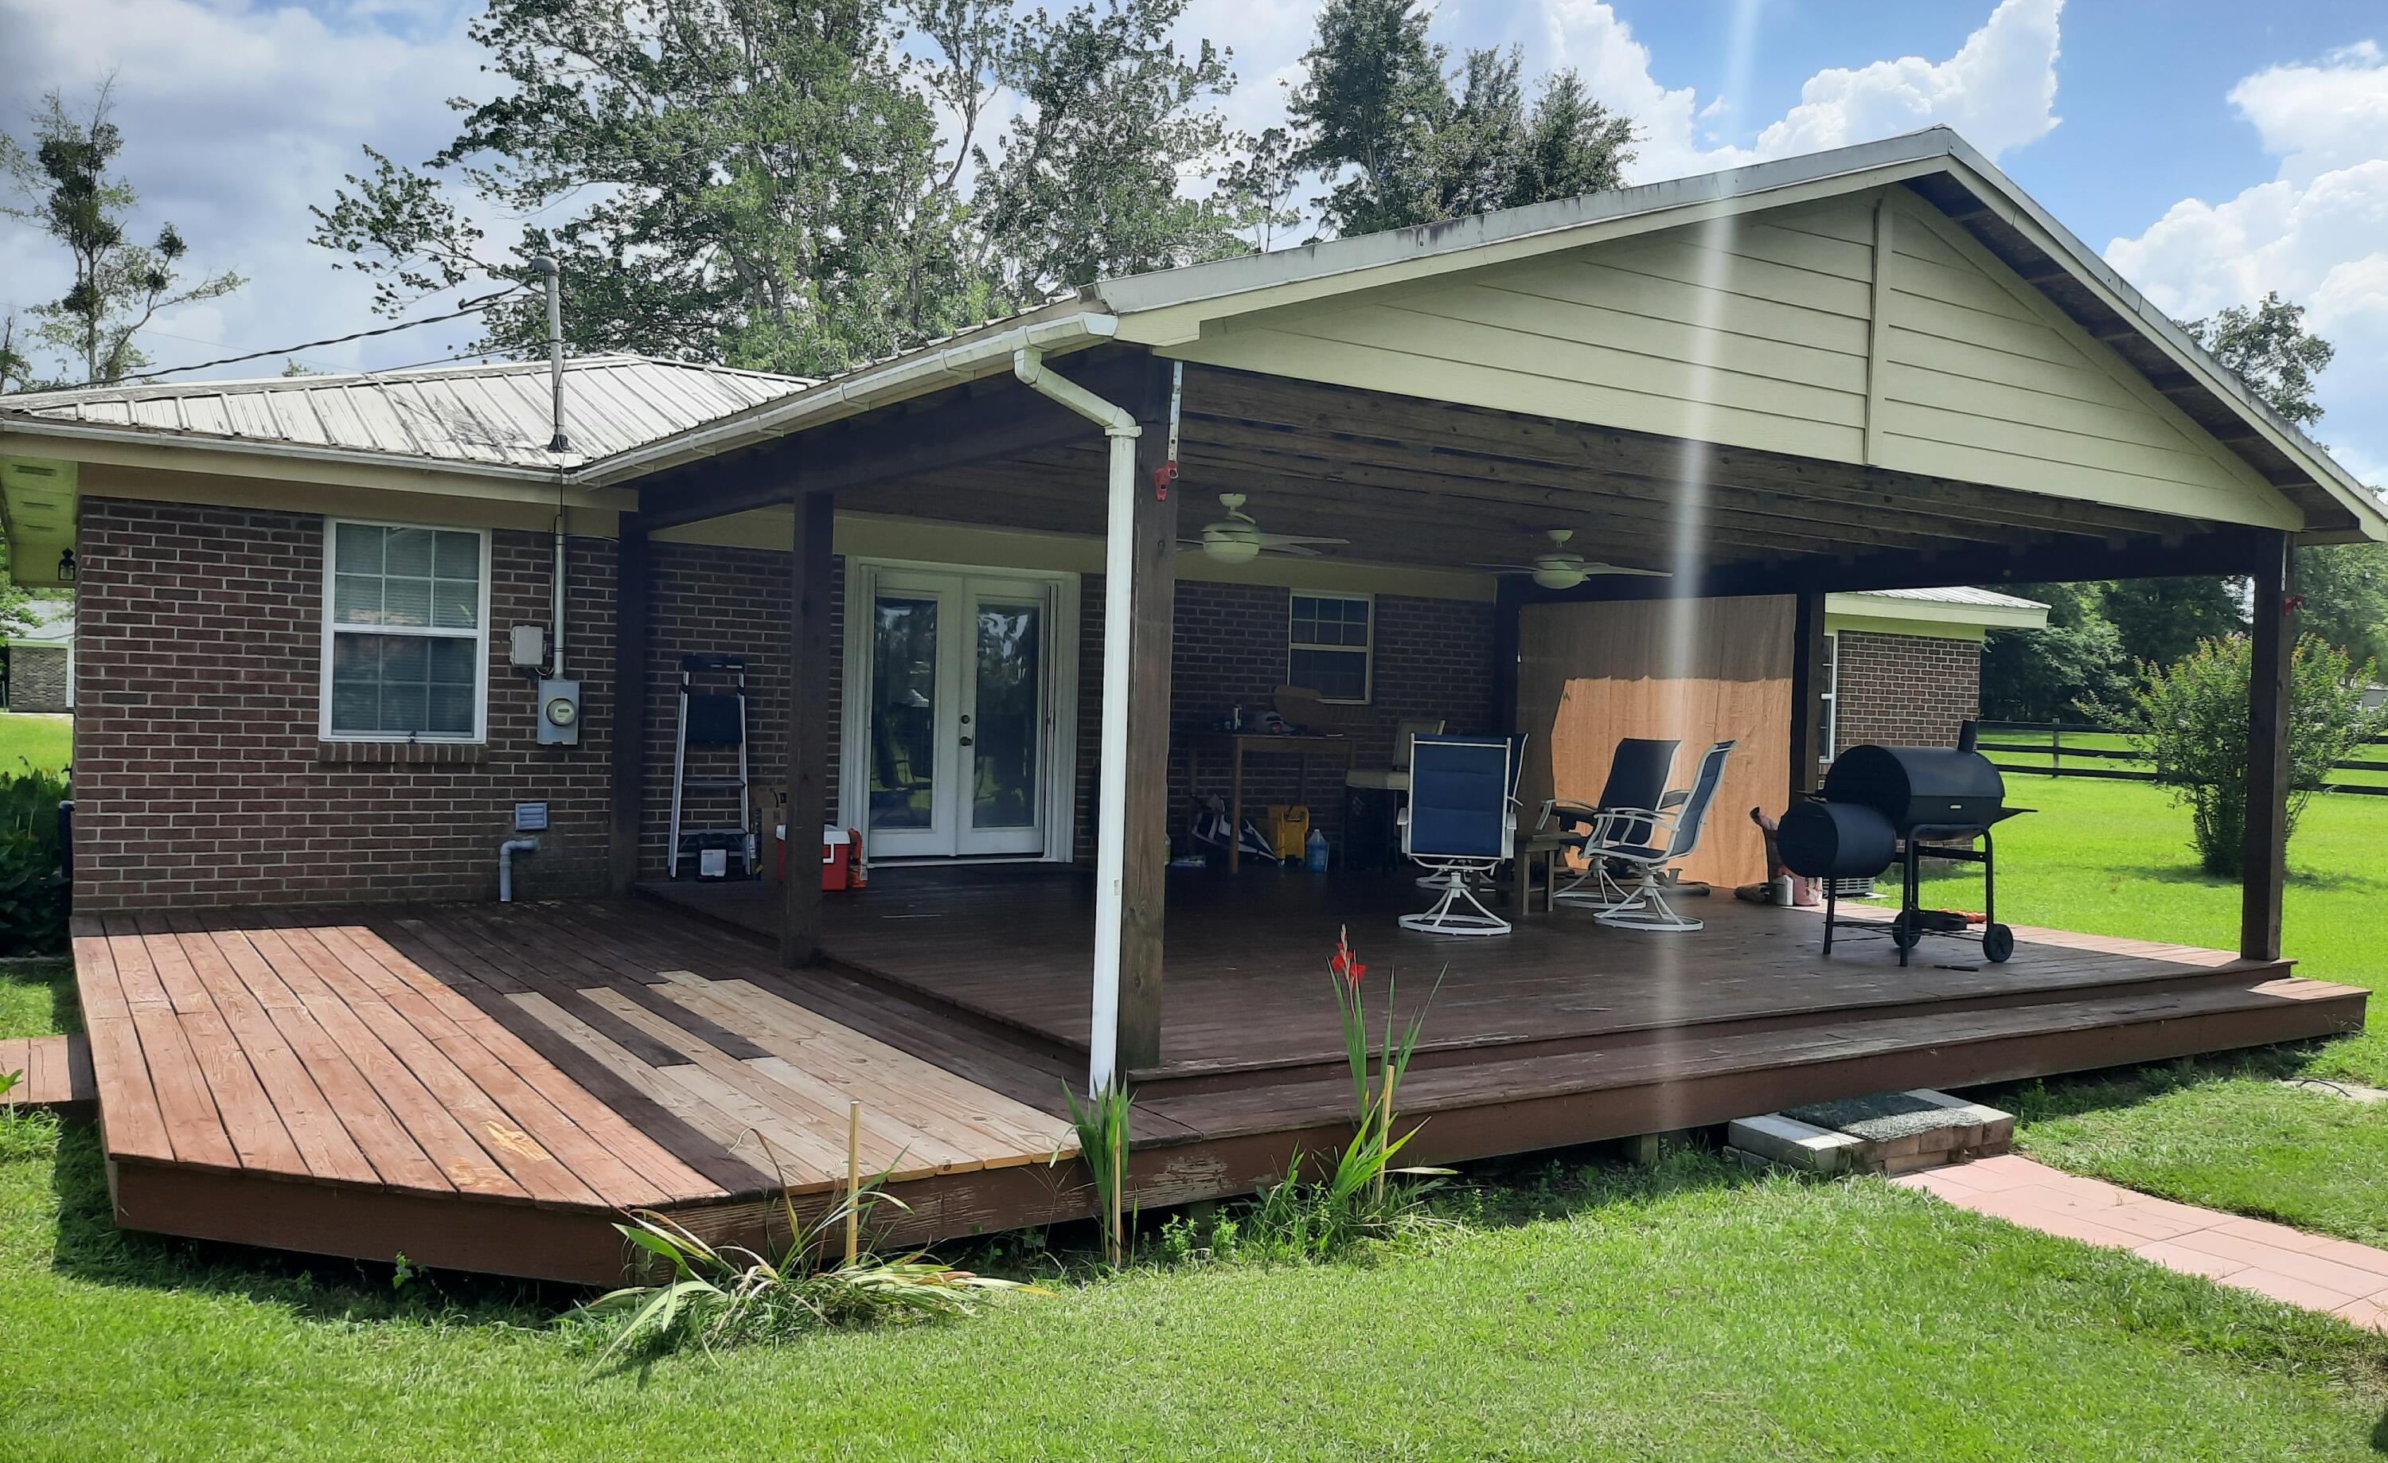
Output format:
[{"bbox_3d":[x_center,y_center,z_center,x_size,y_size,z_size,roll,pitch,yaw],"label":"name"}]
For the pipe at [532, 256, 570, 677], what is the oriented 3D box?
[{"bbox_3d":[-3.997,-1.625,10.702,0.234,2.554,0.111,2,1,-34],"label":"pipe"}]

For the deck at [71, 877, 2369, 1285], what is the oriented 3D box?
[{"bbox_3d":[0.177,1.284,9.477,10.543,0.377,6.851,2,1,-34],"label":"deck"}]

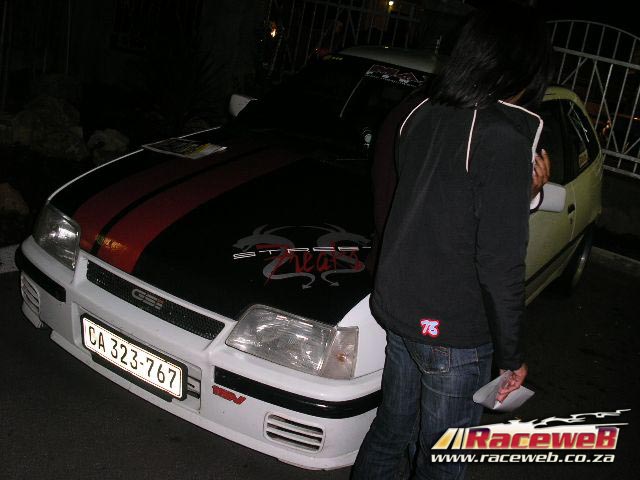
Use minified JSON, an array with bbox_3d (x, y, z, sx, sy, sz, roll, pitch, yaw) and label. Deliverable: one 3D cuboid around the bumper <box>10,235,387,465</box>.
[{"bbox_3d":[-0.514,0.341,2.519,1.620,0.430,0.460,20,21,28],"label":"bumper"}]

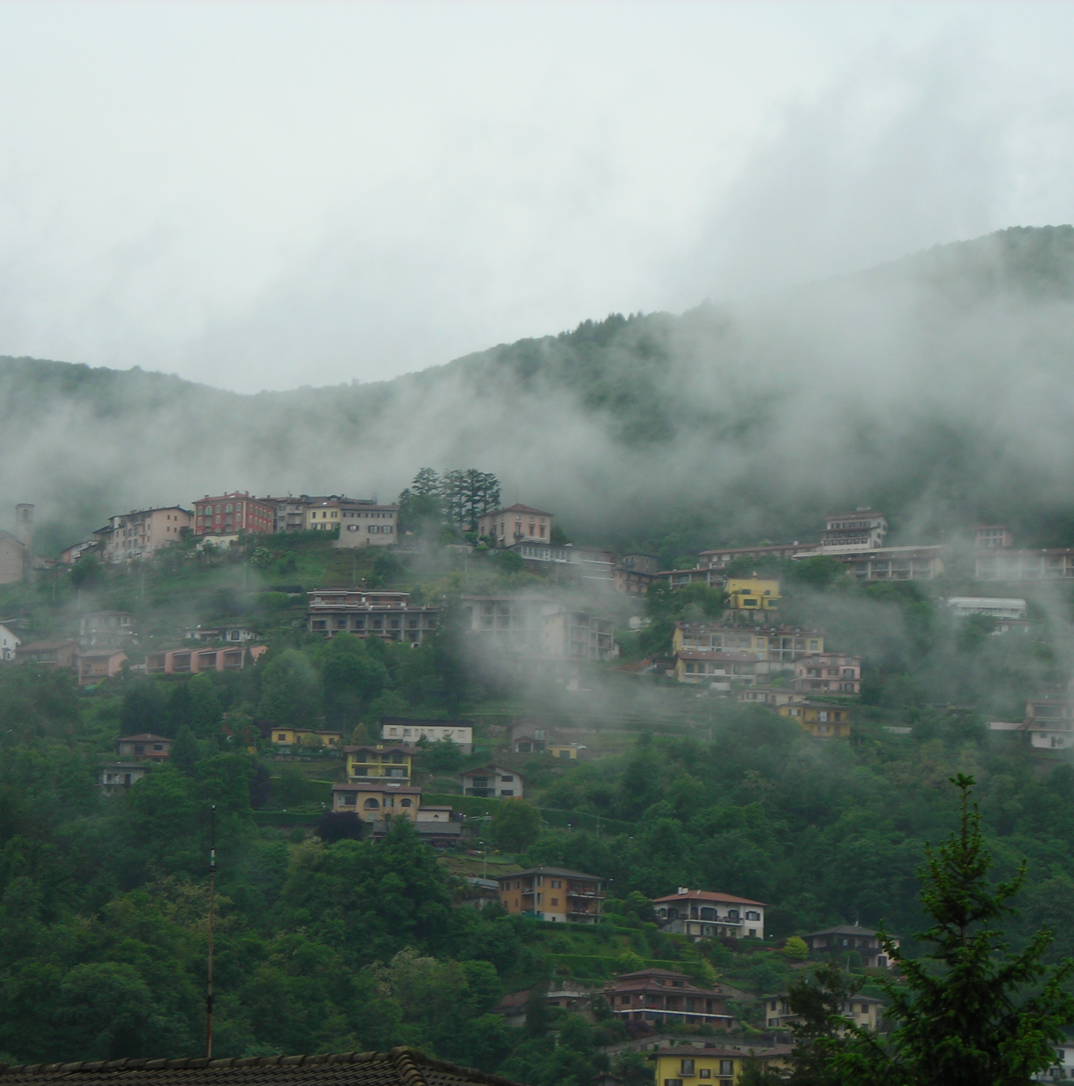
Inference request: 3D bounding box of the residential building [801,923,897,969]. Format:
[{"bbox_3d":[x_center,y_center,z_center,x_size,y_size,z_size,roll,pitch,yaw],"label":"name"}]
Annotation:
[{"bbox_3d":[55.090,70.920,850.000,15.000,7.690,9.800,8,-13,-38],"label":"residential building"}]

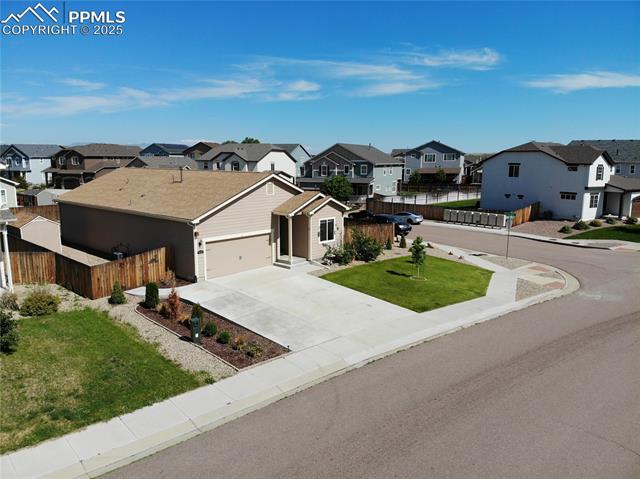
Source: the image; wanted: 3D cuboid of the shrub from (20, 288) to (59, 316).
[{"bbox_3d":[-13.263,2.852,20.858,1.800,1.100,1.700,1,10,0],"label":"shrub"}]

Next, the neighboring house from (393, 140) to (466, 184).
[{"bbox_3d":[22.452,-15.640,89.763,12.300,8.600,11.000,4,11,21],"label":"neighboring house"}]

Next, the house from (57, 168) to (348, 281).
[{"bbox_3d":[-9.954,-2.348,34.948,21.209,6.010,12.677,9,13,40],"label":"house"}]

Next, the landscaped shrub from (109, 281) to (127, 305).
[{"bbox_3d":[-10.069,2.605,22.300,0.850,1.120,0.850,9,13,40],"label":"landscaped shrub"}]

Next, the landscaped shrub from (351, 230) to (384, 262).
[{"bbox_3d":[3.472,0.413,31.695,2.200,2.000,2.000,1,10,0],"label":"landscaped shrub"}]

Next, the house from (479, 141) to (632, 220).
[{"bbox_3d":[31.227,-8.067,58.302,12.000,8.900,14.000,-6,12,-32],"label":"house"}]

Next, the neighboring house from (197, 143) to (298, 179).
[{"bbox_3d":[-12.881,-13.343,82.746,15.000,8.400,11.500,8,13,36],"label":"neighboring house"}]

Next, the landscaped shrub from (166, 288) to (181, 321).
[{"bbox_3d":[-6.621,2.890,20.031,0.580,1.350,0.580,1,10,0],"label":"landscaped shrub"}]

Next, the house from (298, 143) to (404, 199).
[{"bbox_3d":[6.577,-13.289,86.014,14.200,9.300,14.000,7,12,31],"label":"house"}]

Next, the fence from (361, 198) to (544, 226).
[{"bbox_3d":[17.039,-4.100,58.521,19.800,1.750,9.300,10,14,42],"label":"fence"}]

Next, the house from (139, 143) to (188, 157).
[{"bbox_3d":[-41.510,-21.185,120.150,11.500,8.600,12.000,7,12,32],"label":"house"}]

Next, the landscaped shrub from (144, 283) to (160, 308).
[{"bbox_3d":[-7.991,2.656,21.393,0.750,1.200,0.750,9,13,40],"label":"landscaped shrub"}]

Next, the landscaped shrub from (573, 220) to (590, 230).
[{"bbox_3d":[28.269,-1.504,48.339,1.600,0.920,1.750,9,13,40],"label":"landscaped shrub"}]

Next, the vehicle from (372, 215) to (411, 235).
[{"bbox_3d":[7.038,-1.489,44.462,1.900,1.700,4.700,-6,12,-31],"label":"vehicle"}]

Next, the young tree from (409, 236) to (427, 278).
[{"bbox_3d":[6.018,1.161,26.821,1.100,2.600,1.100,9,13,40],"label":"young tree"}]

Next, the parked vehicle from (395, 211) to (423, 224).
[{"bbox_3d":[9.887,-2.775,52.563,1.850,1.460,4.700,-8,13,-38],"label":"parked vehicle"}]

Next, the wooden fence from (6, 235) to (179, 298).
[{"bbox_3d":[-14.995,1.403,26.953,13.000,1.850,7.200,9,13,40],"label":"wooden fence"}]

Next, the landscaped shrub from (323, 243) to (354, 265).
[{"bbox_3d":[1.226,0.890,30.536,1.600,1.350,1.950,9,13,40],"label":"landscaped shrub"}]

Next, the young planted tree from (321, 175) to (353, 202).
[{"bbox_3d":[2.286,-6.612,60.382,4.000,4.300,4.000,0,10,0],"label":"young planted tree"}]

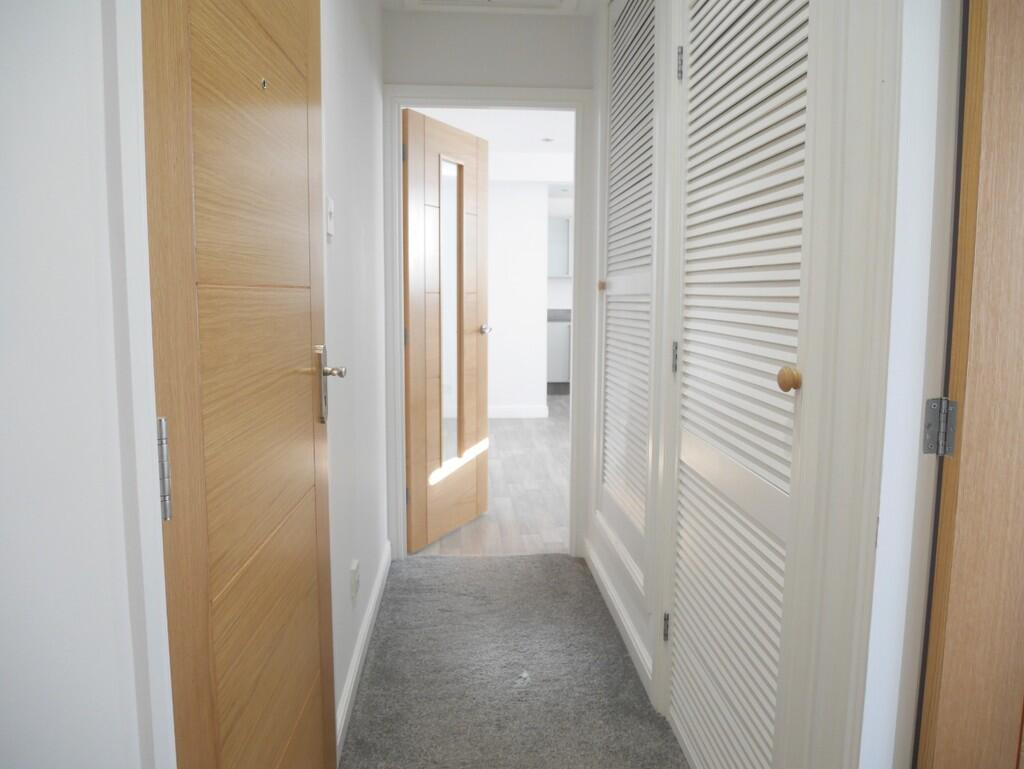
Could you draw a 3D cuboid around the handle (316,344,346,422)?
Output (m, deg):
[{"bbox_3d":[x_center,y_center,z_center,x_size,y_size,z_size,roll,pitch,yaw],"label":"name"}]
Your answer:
[{"bbox_3d":[-0.357,0.002,1.411,0.058,0.157,0.112,0,6,-2],"label":"handle"}]

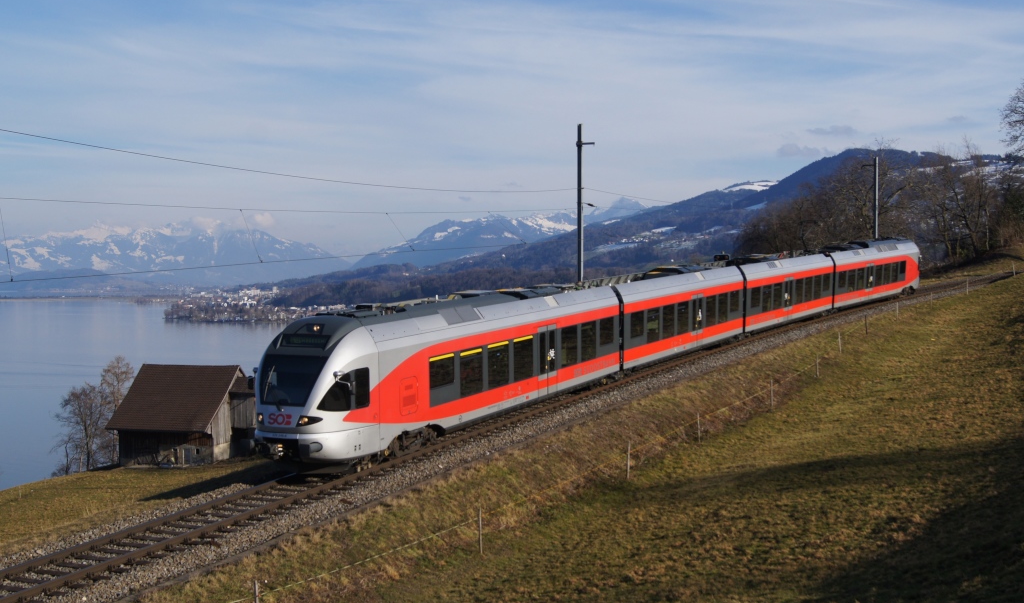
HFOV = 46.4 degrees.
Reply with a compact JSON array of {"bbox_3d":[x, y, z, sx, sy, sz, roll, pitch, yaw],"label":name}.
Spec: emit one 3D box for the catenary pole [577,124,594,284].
[{"bbox_3d":[3.564,-2.514,56.847,0.920,11.890,0.340,0,1,29],"label":"catenary pole"}]

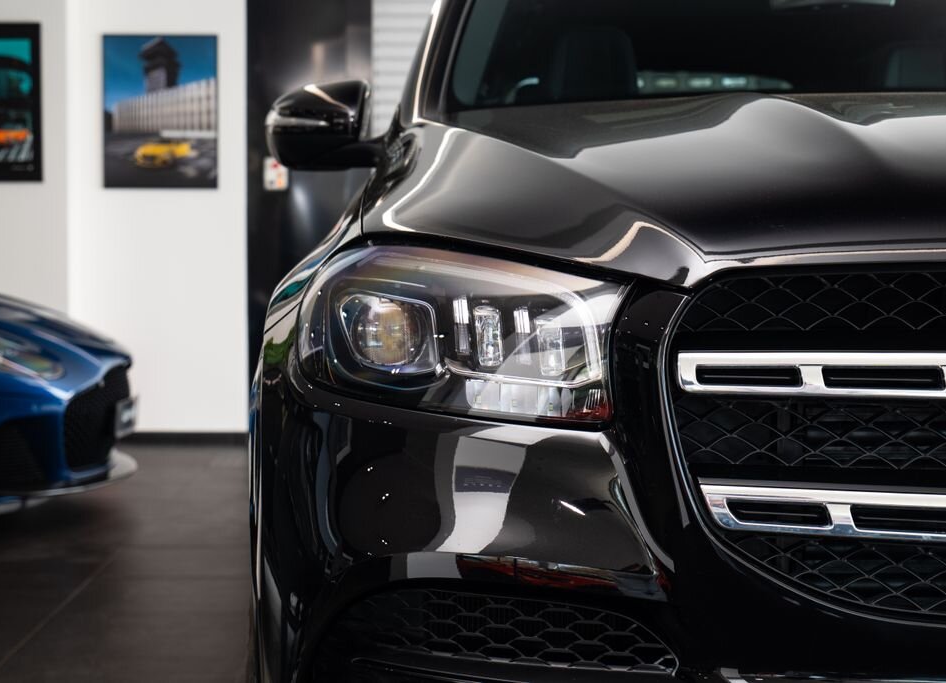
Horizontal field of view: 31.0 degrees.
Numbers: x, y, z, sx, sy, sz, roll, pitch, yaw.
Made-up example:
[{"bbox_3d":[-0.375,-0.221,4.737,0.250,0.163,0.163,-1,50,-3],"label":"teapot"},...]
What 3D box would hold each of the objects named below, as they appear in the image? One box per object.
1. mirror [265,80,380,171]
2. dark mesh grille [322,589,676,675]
[{"bbox_3d":[-0.294,-0.421,3.320,0.212,0.167,0.170,0,4,1],"label":"mirror"},{"bbox_3d":[0.030,0.298,1.755,0.365,0.075,0.085,1,4,14],"label":"dark mesh grille"}]

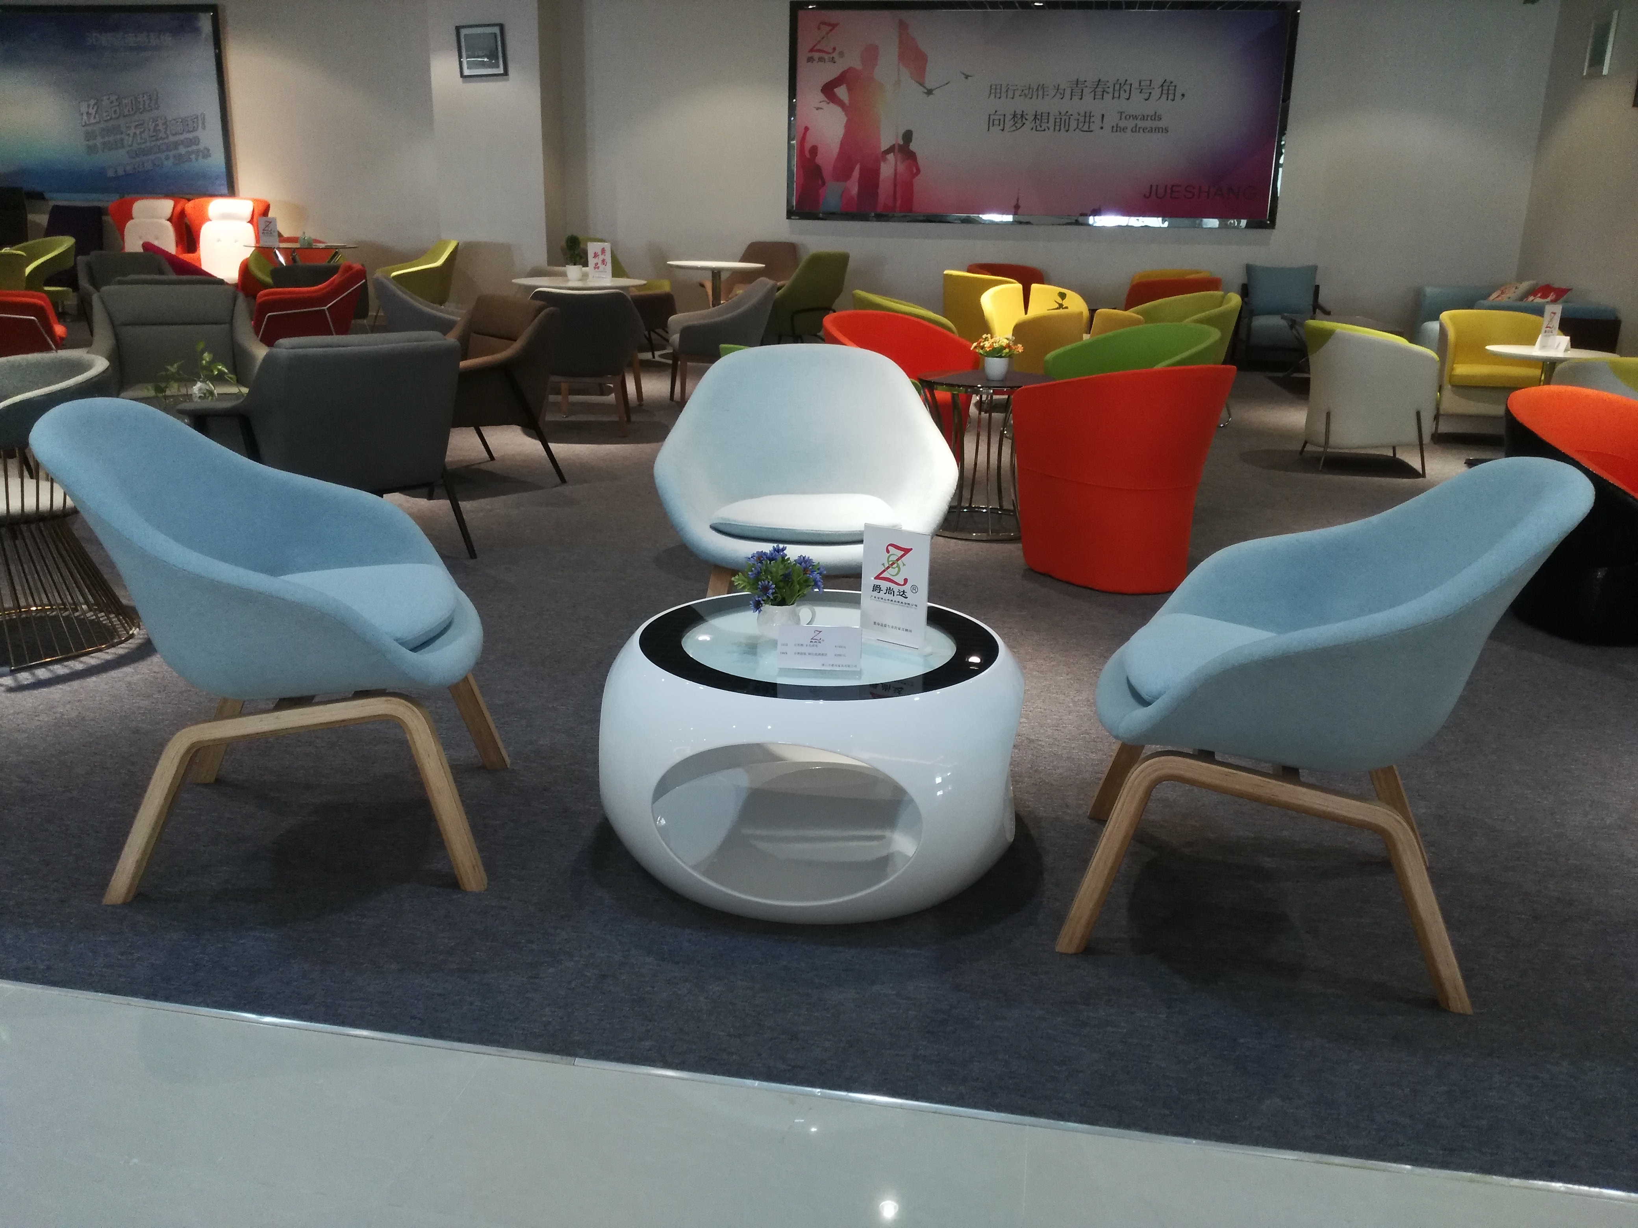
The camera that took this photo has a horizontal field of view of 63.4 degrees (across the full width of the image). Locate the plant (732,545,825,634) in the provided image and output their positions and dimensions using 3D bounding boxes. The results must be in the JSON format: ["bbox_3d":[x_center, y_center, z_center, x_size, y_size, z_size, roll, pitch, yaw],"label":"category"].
[{"bbox_3d":[-0.069,-0.041,2.361,0.160,0.155,0.145,1,16,0],"label":"plant"}]

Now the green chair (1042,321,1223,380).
[{"bbox_3d":[1.351,-0.869,5.723,0.720,0.710,0.680,17,22,42],"label":"green chair"}]

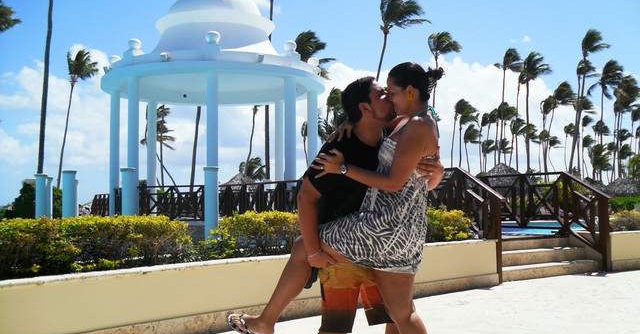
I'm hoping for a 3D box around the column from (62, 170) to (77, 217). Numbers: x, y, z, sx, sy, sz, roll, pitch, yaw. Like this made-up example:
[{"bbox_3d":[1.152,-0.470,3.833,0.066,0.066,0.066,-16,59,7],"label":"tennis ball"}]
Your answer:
[{"bbox_3d":[-6.207,0.873,16.029,0.365,1.505,0.365,1,-3,-21],"label":"column"}]

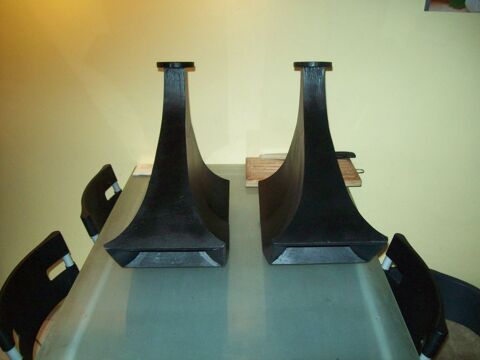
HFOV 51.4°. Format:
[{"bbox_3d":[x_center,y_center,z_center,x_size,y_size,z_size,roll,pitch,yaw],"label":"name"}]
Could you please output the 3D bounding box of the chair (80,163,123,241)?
[{"bbox_3d":[-0.290,0.391,1.866,0.490,0.800,0.420,0,24,0],"label":"chair"}]

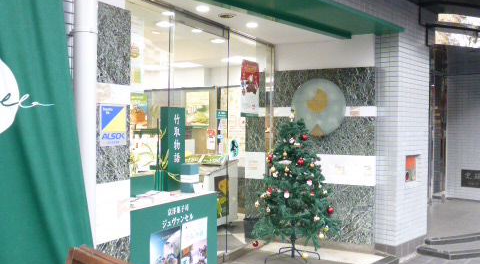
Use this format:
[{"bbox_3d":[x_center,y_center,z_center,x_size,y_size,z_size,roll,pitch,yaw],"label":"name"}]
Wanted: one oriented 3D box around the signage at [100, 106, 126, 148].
[{"bbox_3d":[-0.701,-0.036,2.479,0.015,0.228,0.164,1,1,44],"label":"signage"}]

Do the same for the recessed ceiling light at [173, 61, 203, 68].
[{"bbox_3d":[-0.827,-1.060,6.987,0.407,0.050,0.427,1,1,44],"label":"recessed ceiling light"}]

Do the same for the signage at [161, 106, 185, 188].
[{"bbox_3d":[-0.516,0.134,3.440,0.080,0.636,0.186,1,1,35],"label":"signage"}]

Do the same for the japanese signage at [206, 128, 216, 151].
[{"bbox_3d":[-0.270,0.073,4.208,0.010,0.204,0.099,1,1,44],"label":"japanese signage"}]

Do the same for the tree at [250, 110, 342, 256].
[{"bbox_3d":[0.537,0.548,4.423,0.864,1.484,0.844,0,1,0],"label":"tree"}]

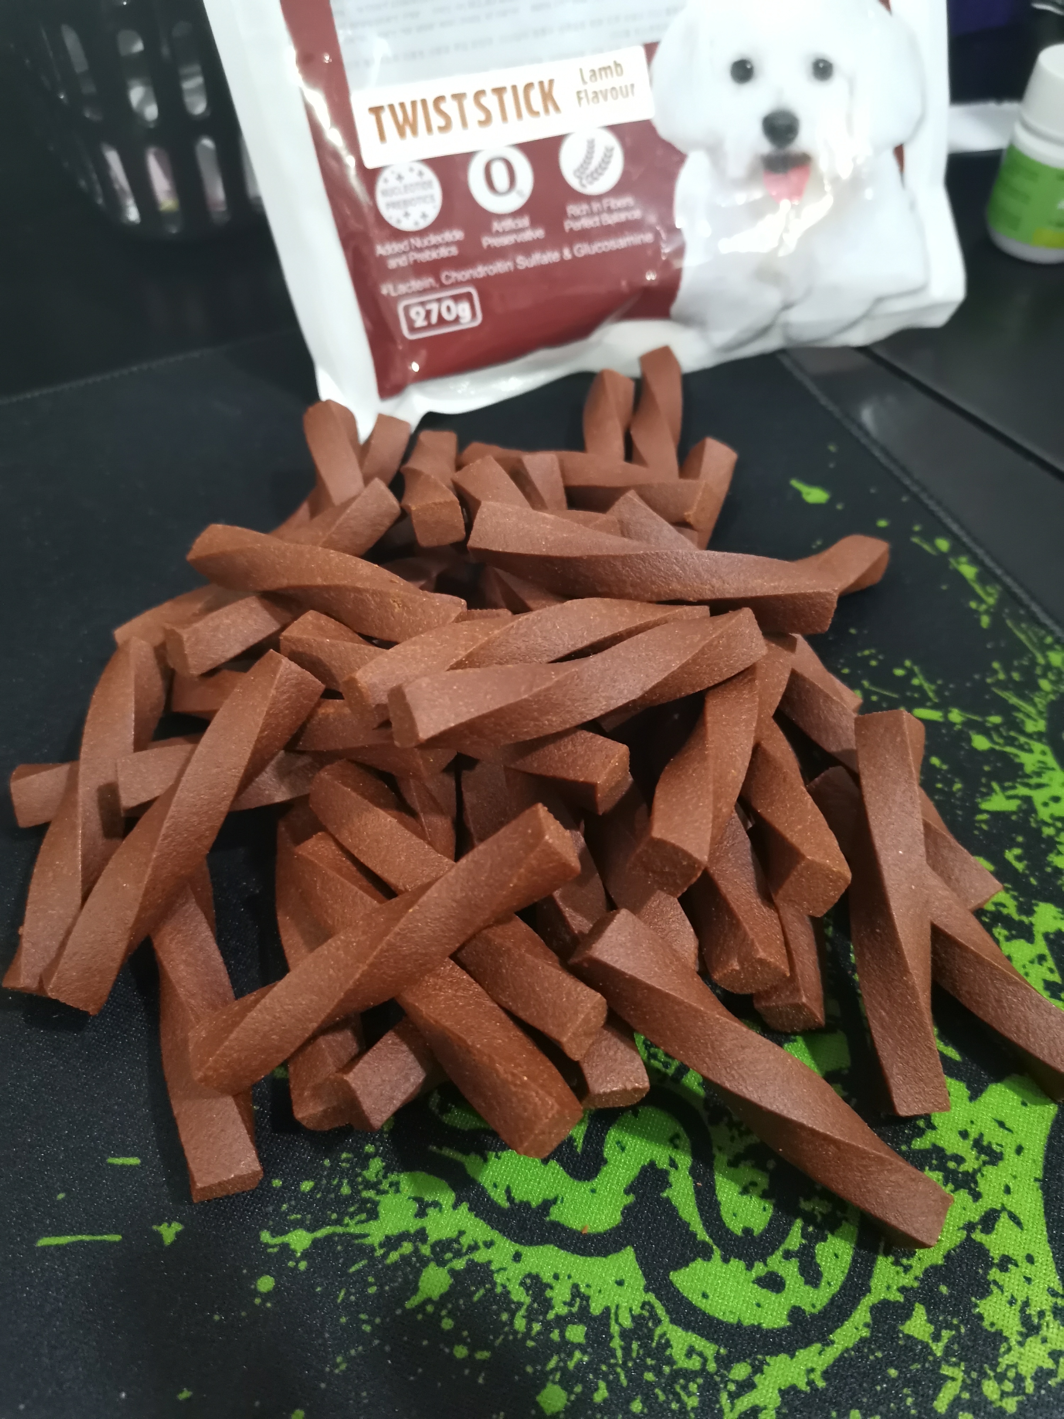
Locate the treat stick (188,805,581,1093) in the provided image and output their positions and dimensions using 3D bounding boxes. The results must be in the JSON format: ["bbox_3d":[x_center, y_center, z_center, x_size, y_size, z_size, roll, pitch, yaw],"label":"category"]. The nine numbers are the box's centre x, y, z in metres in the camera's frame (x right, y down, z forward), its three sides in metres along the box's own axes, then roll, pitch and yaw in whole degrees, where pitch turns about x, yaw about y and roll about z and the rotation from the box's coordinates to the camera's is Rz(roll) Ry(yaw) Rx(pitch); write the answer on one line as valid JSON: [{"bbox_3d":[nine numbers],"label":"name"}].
[{"bbox_3d":[-0.022,0.038,0.169,0.065,0.013,0.013,-33,55,-8],"label":"treat stick"}]

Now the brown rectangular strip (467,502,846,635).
[{"bbox_3d":[0.026,-0.030,0.230,0.076,0.013,0.013,10,54,1],"label":"brown rectangular strip"}]

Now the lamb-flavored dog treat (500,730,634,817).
[{"bbox_3d":[-0.016,0.008,0.195,0.062,0.013,0.013,9,51,10],"label":"lamb-flavored dog treat"}]

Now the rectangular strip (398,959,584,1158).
[{"bbox_3d":[-0.020,0.048,0.190,0.012,0.012,0.071,-35,61,-23],"label":"rectangular strip"}]

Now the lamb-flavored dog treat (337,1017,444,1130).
[{"bbox_3d":[-0.006,0.044,0.183,0.013,0.013,0.062,35,62,28],"label":"lamb-flavored dog treat"}]

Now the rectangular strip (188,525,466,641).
[{"bbox_3d":[-0.048,-0.028,0.240,0.071,0.013,0.013,16,54,26],"label":"rectangular strip"}]

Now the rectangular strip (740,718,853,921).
[{"bbox_3d":[0.050,0.010,0.220,0.013,0.013,0.075,0,36,-1],"label":"rectangular strip"}]

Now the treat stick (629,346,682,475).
[{"bbox_3d":[0.033,-0.070,0.269,0.013,0.013,0.062,0,55,2],"label":"treat stick"}]

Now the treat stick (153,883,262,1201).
[{"bbox_3d":[-0.057,0.049,0.182,0.013,0.013,0.064,-16,51,-11],"label":"treat stick"}]

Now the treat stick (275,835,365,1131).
[{"bbox_3d":[-0.039,0.040,0.189,0.013,0.013,0.062,-10,51,-6],"label":"treat stick"}]

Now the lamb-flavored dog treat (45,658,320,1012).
[{"bbox_3d":[-0.064,0.021,0.201,0.012,0.012,0.071,23,69,17],"label":"lamb-flavored dog treat"}]

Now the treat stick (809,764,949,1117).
[{"bbox_3d":[0.068,0.034,0.193,0.012,0.012,0.071,3,64,3],"label":"treat stick"}]

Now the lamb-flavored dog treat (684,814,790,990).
[{"bbox_3d":[0.039,0.021,0.219,0.013,0.013,0.075,-1,46,-1],"label":"lamb-flavored dog treat"}]

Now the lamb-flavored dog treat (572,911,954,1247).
[{"bbox_3d":[0.038,0.062,0.180,0.074,0.013,0.013,40,60,2],"label":"lamb-flavored dog treat"}]

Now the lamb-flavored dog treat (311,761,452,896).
[{"bbox_3d":[-0.016,0.035,0.201,0.013,0.013,0.071,-38,61,-25],"label":"lamb-flavored dog treat"}]

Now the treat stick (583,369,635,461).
[{"bbox_3d":[0.019,-0.061,0.273,0.012,0.012,0.071,3,53,2],"label":"treat stick"}]

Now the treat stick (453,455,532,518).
[{"bbox_3d":[0.005,-0.030,0.238,0.012,0.012,0.071,-28,65,-19],"label":"treat stick"}]

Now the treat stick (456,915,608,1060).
[{"bbox_3d":[-0.015,0.032,0.181,0.065,0.013,0.013,38,61,26],"label":"treat stick"}]

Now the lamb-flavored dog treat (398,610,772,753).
[{"bbox_3d":[0.009,-0.007,0.191,0.064,0.013,0.013,-13,50,-8],"label":"lamb-flavored dog treat"}]

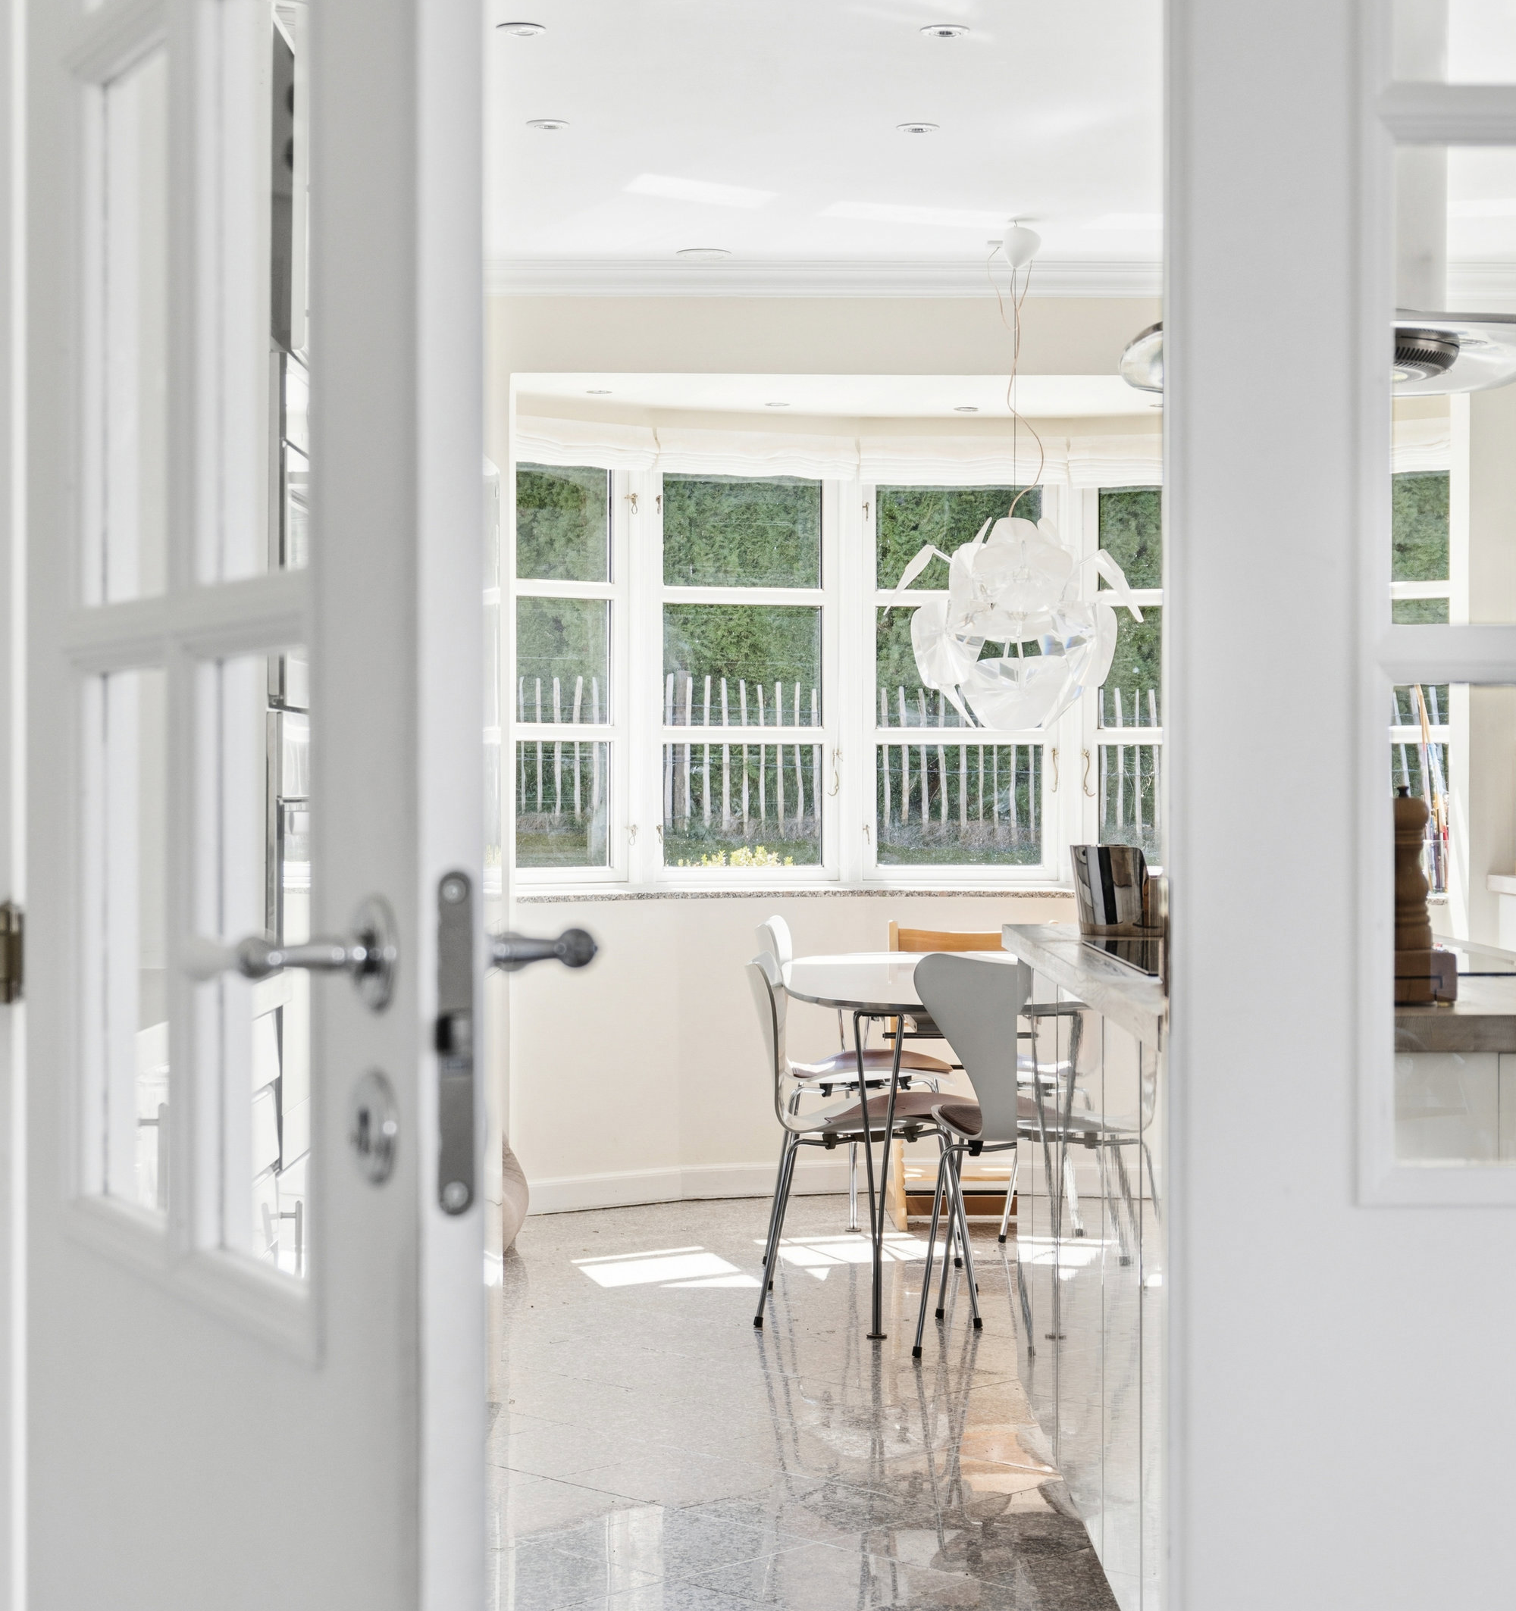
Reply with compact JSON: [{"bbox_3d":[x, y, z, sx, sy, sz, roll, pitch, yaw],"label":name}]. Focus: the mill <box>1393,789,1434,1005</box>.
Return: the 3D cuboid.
[{"bbox_3d":[0.745,0.105,3.360,0.070,0.247,0.070,0,0,0],"label":"mill"}]

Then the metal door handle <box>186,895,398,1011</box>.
[{"bbox_3d":[-0.231,0.071,1.370,0.068,0.054,0.145,0,0,-27],"label":"metal door handle"}]

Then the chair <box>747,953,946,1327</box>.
[{"bbox_3d":[0.247,0.733,6.530,0.520,0.785,0.500,0,0,3],"label":"chair"}]

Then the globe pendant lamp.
[{"bbox_3d":[0.603,-0.777,6.870,0.610,1.205,0.610,0,0,0],"label":"globe pendant lamp"}]

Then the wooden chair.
[{"bbox_3d":[0.595,0.720,7.880,0.460,0.790,0.490,0,0,0],"label":"wooden chair"}]

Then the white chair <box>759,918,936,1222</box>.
[{"bbox_3d":[0.263,0.705,7.320,0.520,0.820,0.500,0,0,5],"label":"white chair"}]

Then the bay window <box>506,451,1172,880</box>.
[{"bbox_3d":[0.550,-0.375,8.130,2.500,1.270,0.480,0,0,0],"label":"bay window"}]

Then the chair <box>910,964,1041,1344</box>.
[{"bbox_3d":[0.590,0.718,6.140,0.500,0.820,0.520,0,0,11],"label":"chair"}]

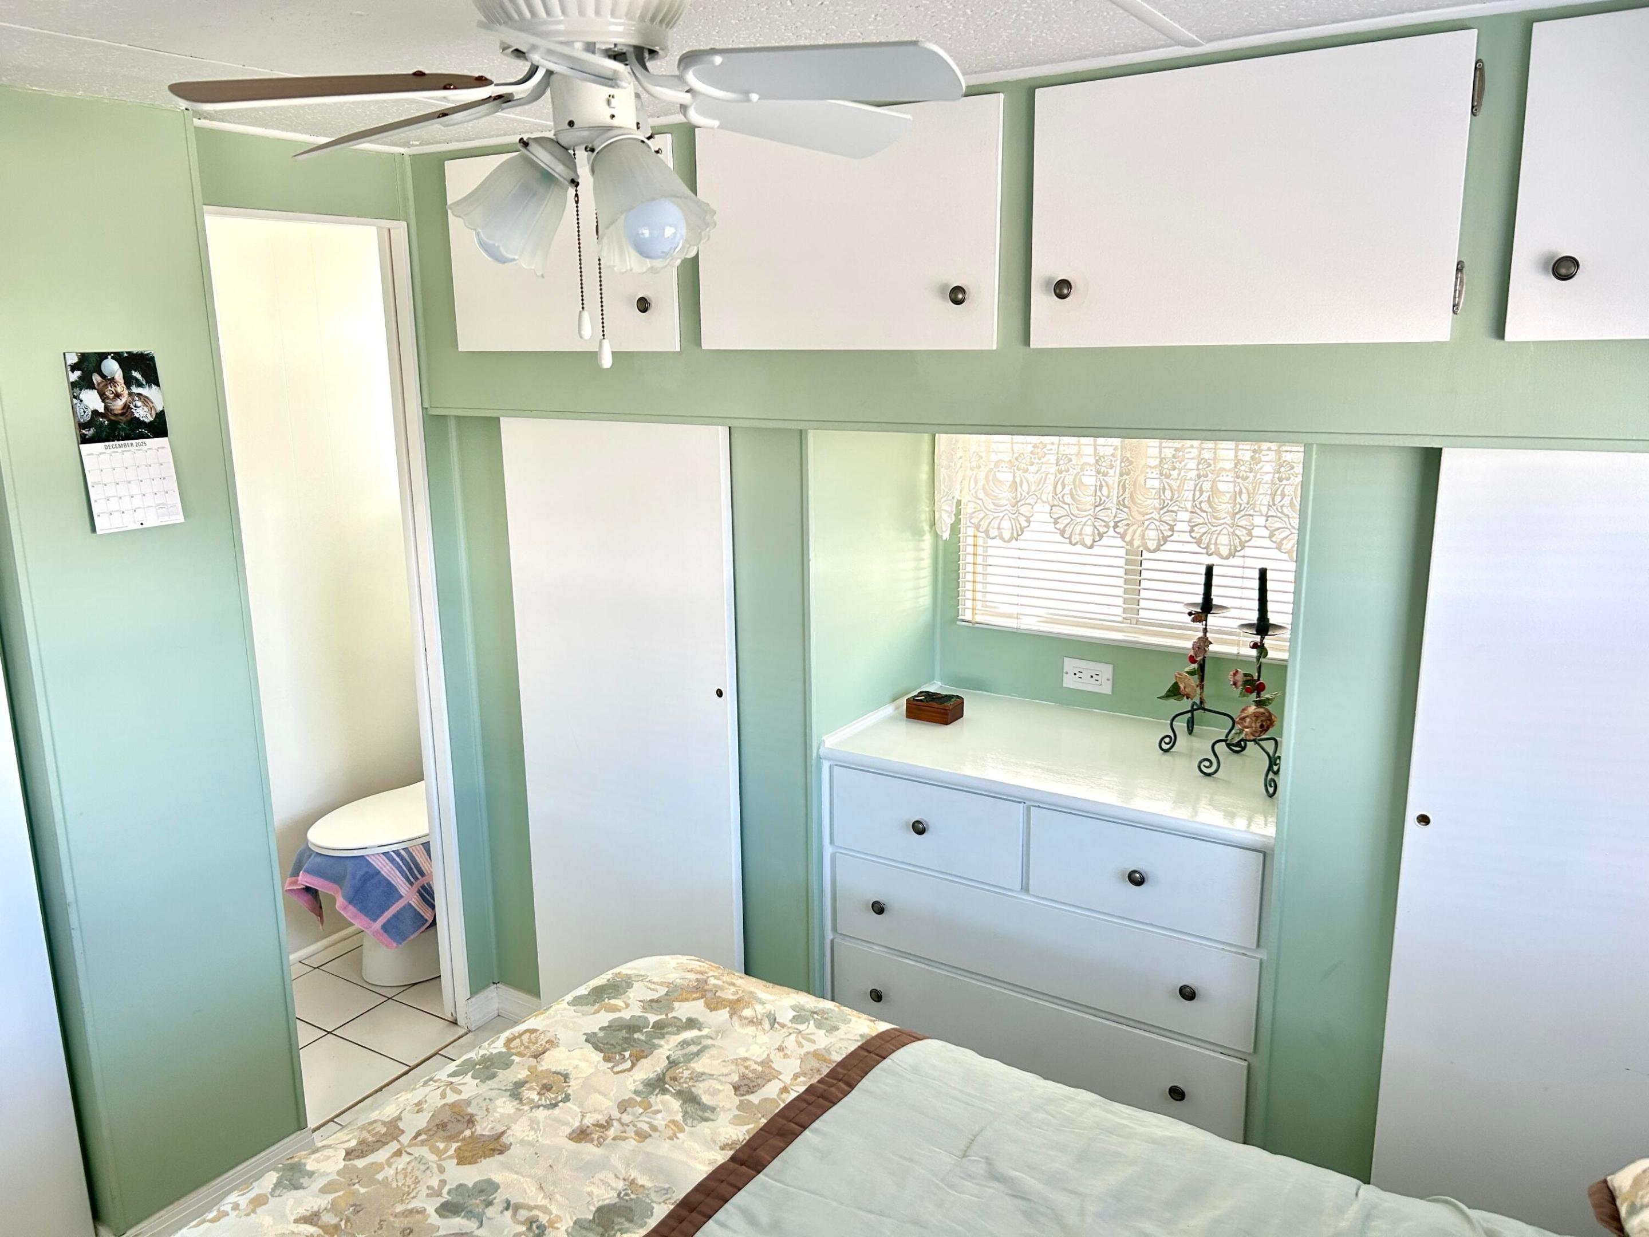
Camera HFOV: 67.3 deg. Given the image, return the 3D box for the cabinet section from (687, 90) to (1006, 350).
[{"bbox_3d":[0.127,-0.712,2.333,0.616,0.399,0.380,7,15,32],"label":"cabinet section"}]

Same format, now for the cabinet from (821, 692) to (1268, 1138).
[{"bbox_3d":[0.518,0.715,2.610,0.915,0.925,0.545,7,15,33],"label":"cabinet"}]

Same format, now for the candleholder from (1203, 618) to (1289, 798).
[{"bbox_3d":[0.789,0.160,2.283,0.150,0.298,0.150,7,15,33],"label":"candleholder"}]

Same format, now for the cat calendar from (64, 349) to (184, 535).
[{"bbox_3d":[-1.272,-0.321,2.254,0.015,0.325,0.162,7,15,33],"label":"cat calendar"}]

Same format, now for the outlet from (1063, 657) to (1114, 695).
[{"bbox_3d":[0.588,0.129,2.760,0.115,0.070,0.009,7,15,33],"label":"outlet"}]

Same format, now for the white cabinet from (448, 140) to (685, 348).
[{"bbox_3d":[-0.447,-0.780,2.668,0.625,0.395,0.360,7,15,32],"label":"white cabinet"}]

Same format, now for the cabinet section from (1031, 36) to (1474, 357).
[{"bbox_3d":[0.698,-0.642,1.979,0.617,0.397,0.380,7,15,32],"label":"cabinet section"}]

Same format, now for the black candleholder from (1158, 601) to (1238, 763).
[{"bbox_3d":[0.767,0.117,2.473,0.150,0.298,0.150,7,15,33],"label":"black candleholder"}]

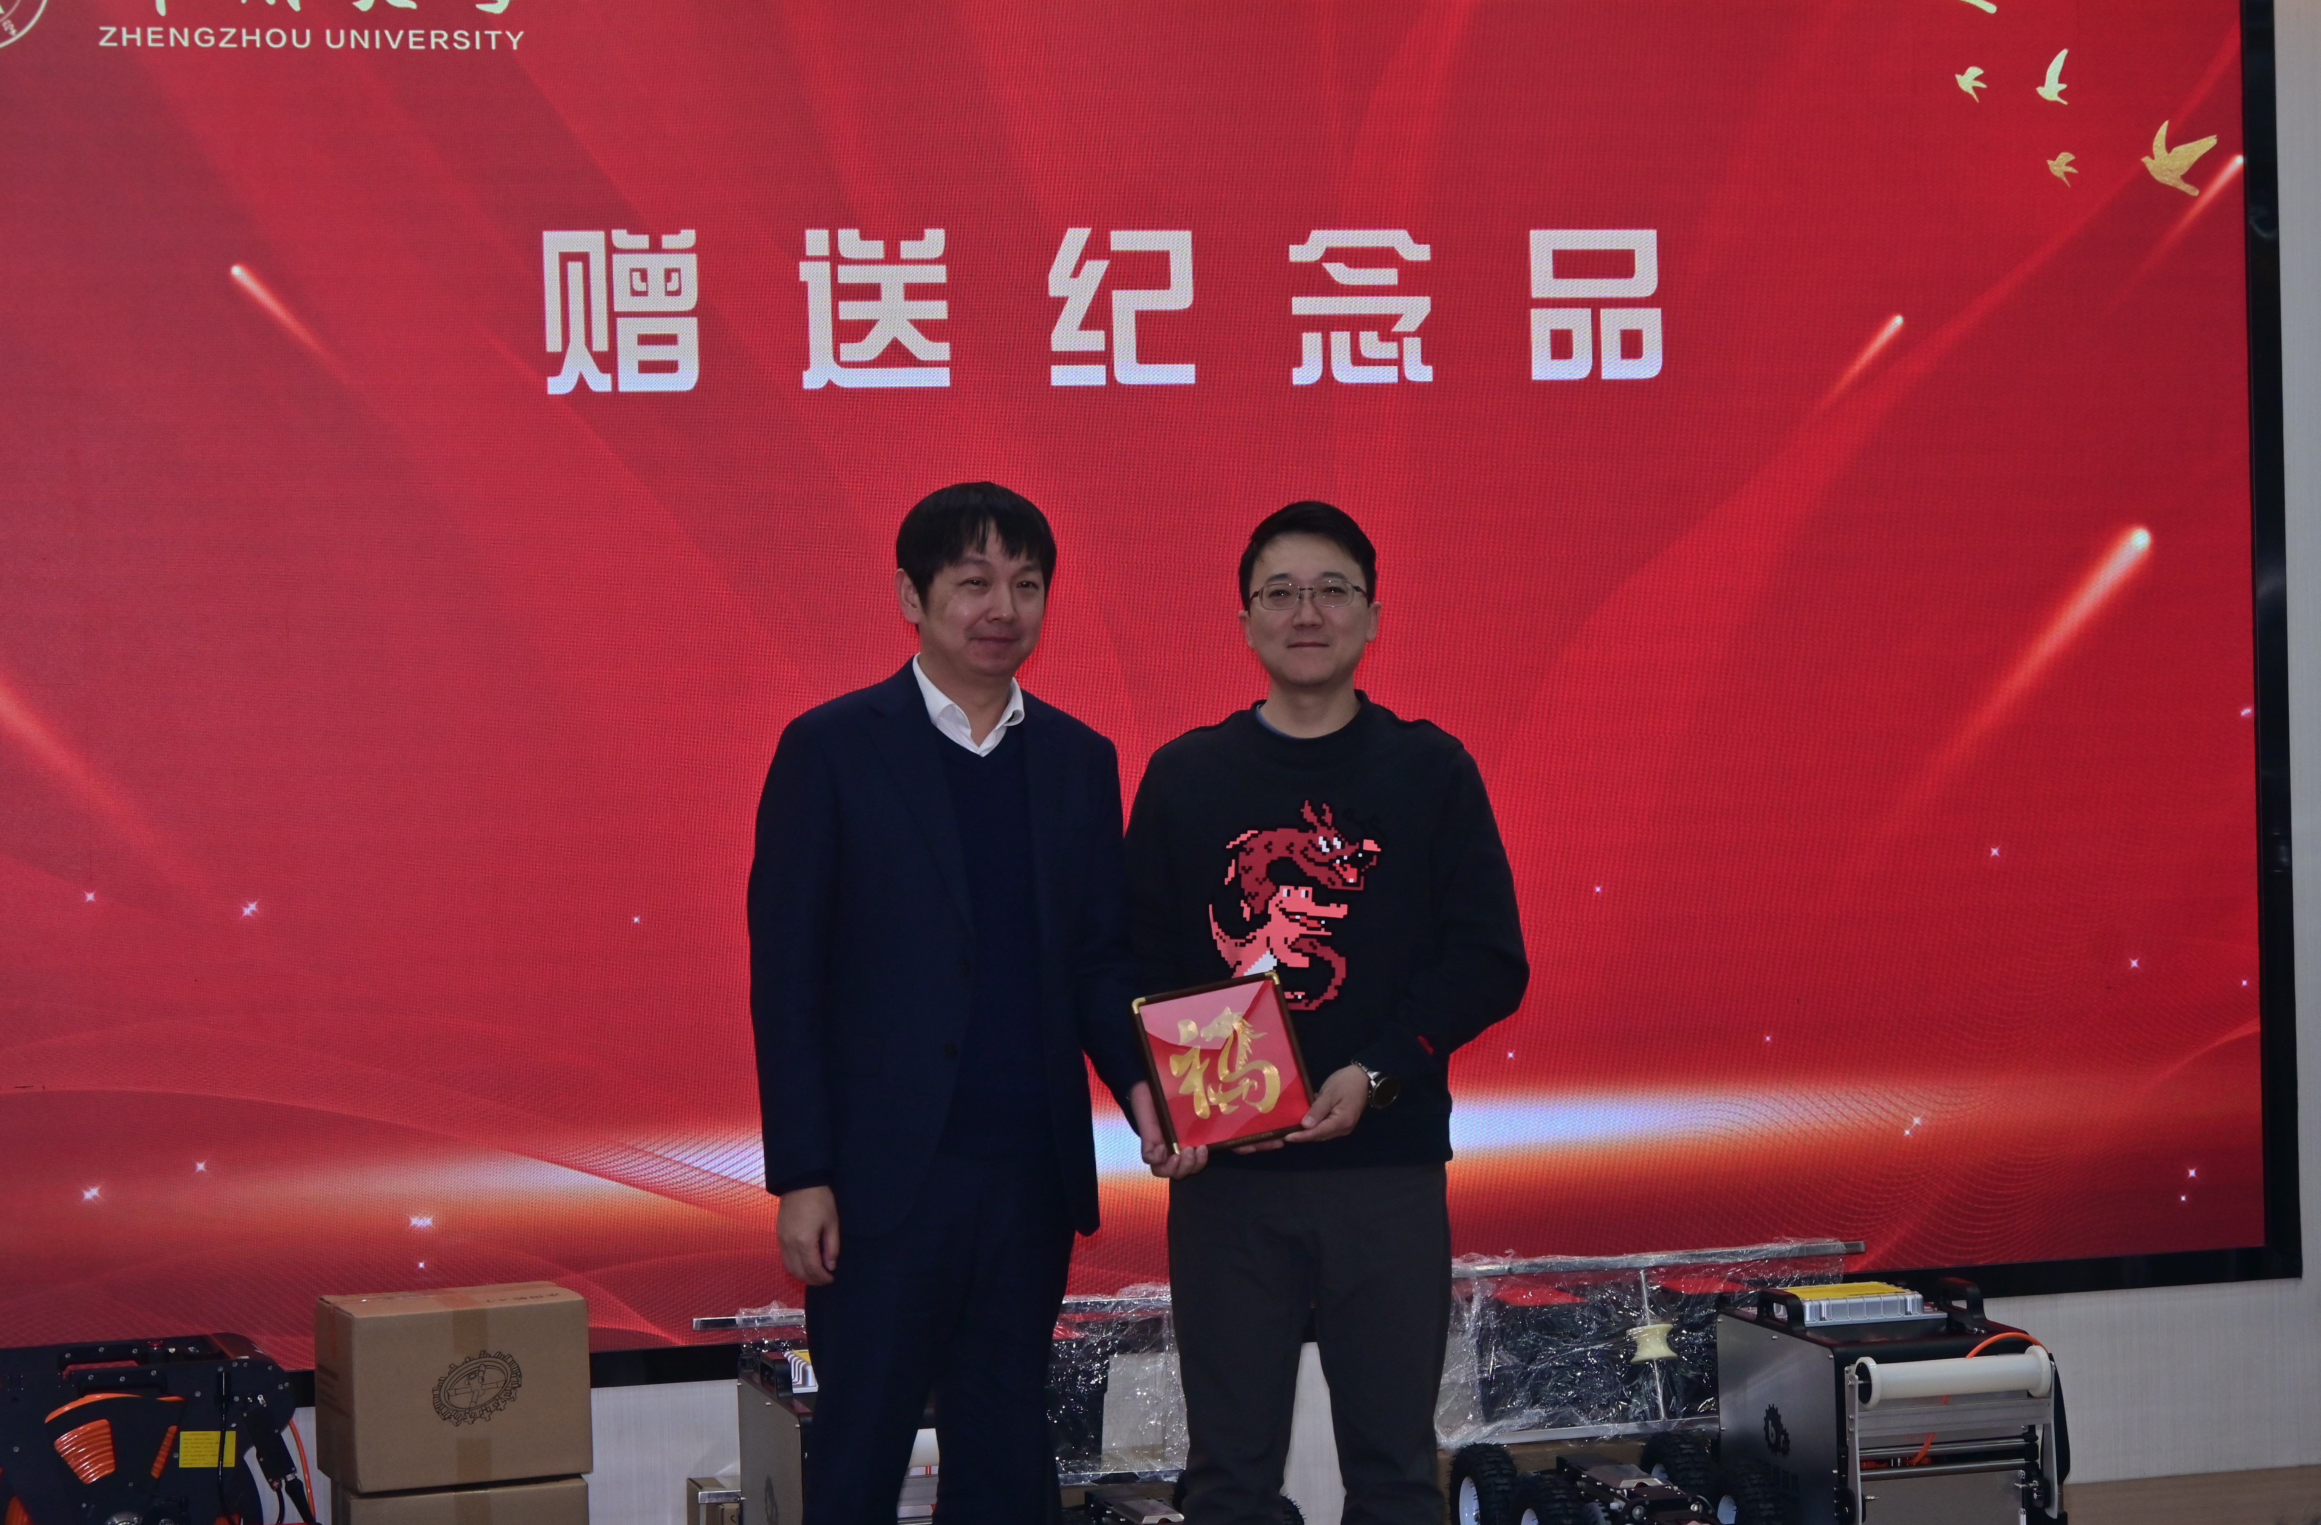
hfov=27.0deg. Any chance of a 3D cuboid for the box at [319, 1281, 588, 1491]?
[{"bbox_3d":[-1.107,0.978,7.590,0.363,0.270,0.260,-2,2,-23],"label":"box"}]

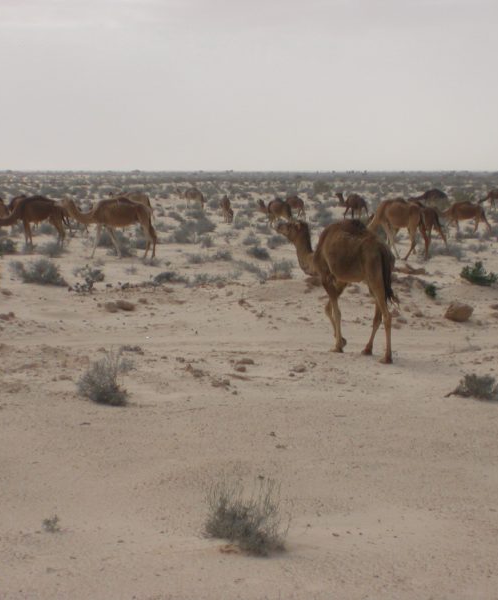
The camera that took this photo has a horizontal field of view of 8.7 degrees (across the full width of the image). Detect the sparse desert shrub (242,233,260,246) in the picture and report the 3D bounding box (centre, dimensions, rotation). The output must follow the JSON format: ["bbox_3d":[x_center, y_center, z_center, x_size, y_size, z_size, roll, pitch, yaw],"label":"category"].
[{"bbox_3d":[0.052,-2.104,113.300,0.624,0.461,0.562,0,2,0],"label":"sparse desert shrub"}]

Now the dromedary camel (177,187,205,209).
[{"bbox_3d":[-5.294,-9.345,300.000,2.500,1.950,0.650,1,2,15],"label":"dromedary camel"}]

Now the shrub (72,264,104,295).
[{"bbox_3d":[-3.187,-0.405,64.300,0.628,0.560,0.566,0,2,0],"label":"shrub"}]

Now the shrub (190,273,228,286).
[{"bbox_3d":[-0.834,-0.433,68.800,0.757,0.280,0.681,0,2,0],"label":"shrub"}]

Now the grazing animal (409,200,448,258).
[{"bbox_3d":[5.559,-2.293,107.500,2.300,1.930,0.620,2,3,45],"label":"grazing animal"}]

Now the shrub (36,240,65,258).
[{"bbox_3d":[-5.988,-1.523,98.300,0.902,0.514,0.812,0,2,0],"label":"shrub"}]

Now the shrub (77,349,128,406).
[{"bbox_3d":[-1.663,0.880,37.000,0.568,0.659,0.550,0,2,0],"label":"shrub"}]

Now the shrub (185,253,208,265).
[{"bbox_3d":[-1.531,-1.210,95.000,0.640,0.350,0.580,0,2,0],"label":"shrub"}]

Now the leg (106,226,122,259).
[{"bbox_3d":[-4.275,-1.814,102.800,0.480,1.000,0.220,0,2,-3],"label":"leg"}]

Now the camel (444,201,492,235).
[{"bbox_3d":[12.539,-4.749,187.000,2.755,1.922,0.680,0,2,0],"label":"camel"}]

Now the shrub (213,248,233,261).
[{"bbox_3d":[-0.783,-1.396,100.000,0.614,0.368,0.550,0,2,0],"label":"shrub"}]

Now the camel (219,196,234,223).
[{"bbox_3d":[-1.519,-6.110,220.000,0.800,1.850,2.400,0,2,-9],"label":"camel"}]

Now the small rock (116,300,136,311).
[{"bbox_3d":[-2.172,0.097,57.300,0.350,0.157,0.262,0,2,0],"label":"small rock"}]

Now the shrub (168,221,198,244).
[{"bbox_3d":[-2.414,-2.451,118.300,1.086,0.826,0.978,0,2,0],"label":"shrub"}]

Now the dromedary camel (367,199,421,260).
[{"bbox_3d":[4.442,-2.270,104.500,2.300,1.950,0.620,2,3,38],"label":"dromedary camel"}]

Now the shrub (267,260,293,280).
[{"bbox_3d":[0.699,-0.655,72.300,0.574,0.420,0.517,0,2,0],"label":"shrub"}]

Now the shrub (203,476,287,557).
[{"bbox_3d":[-0.024,1.508,22.800,0.580,0.530,0.530,0,2,0],"label":"shrub"}]

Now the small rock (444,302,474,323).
[{"bbox_3d":[3.632,0.217,56.500,0.480,0.320,0.400,0,2,0],"label":"small rock"}]

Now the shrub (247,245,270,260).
[{"bbox_3d":[0.273,-1.428,99.000,0.730,0.470,0.650,0,2,0],"label":"shrub"}]

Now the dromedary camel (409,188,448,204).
[{"bbox_3d":[14.598,-8.071,265.000,3.090,1.911,0.700,0,2,0],"label":"dromedary camel"}]

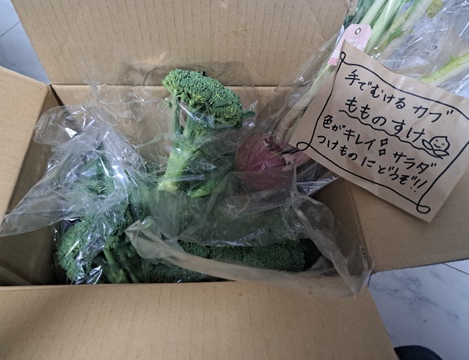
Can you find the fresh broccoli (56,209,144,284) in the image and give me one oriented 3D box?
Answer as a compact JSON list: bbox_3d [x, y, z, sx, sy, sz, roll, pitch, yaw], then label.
[{"bbox_3d":[-0.155,0.085,0.400,0.105,0.120,0.105,-37,22,0],"label":"fresh broccoli"}]

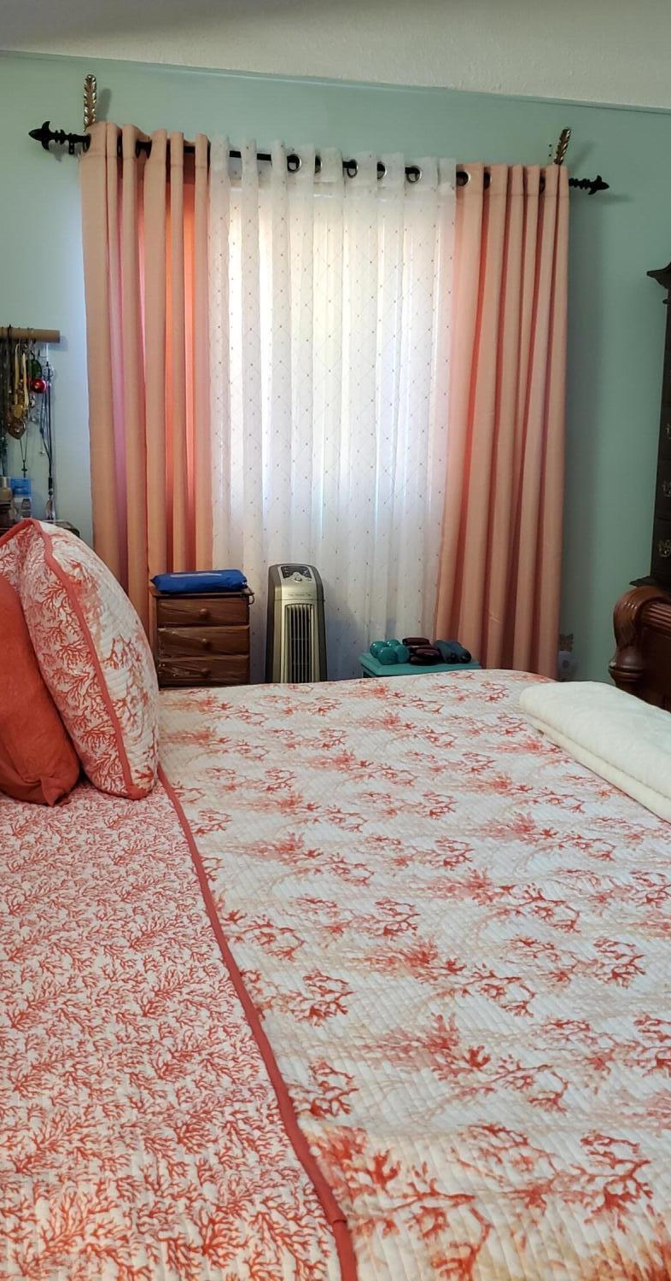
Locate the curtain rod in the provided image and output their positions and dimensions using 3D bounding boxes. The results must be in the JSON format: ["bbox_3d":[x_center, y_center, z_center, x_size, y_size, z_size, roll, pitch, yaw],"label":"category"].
[{"bbox_3d":[0.015,-1.605,4.308,2.000,0.090,0.095,-1,11,-17],"label":"curtain rod"}]

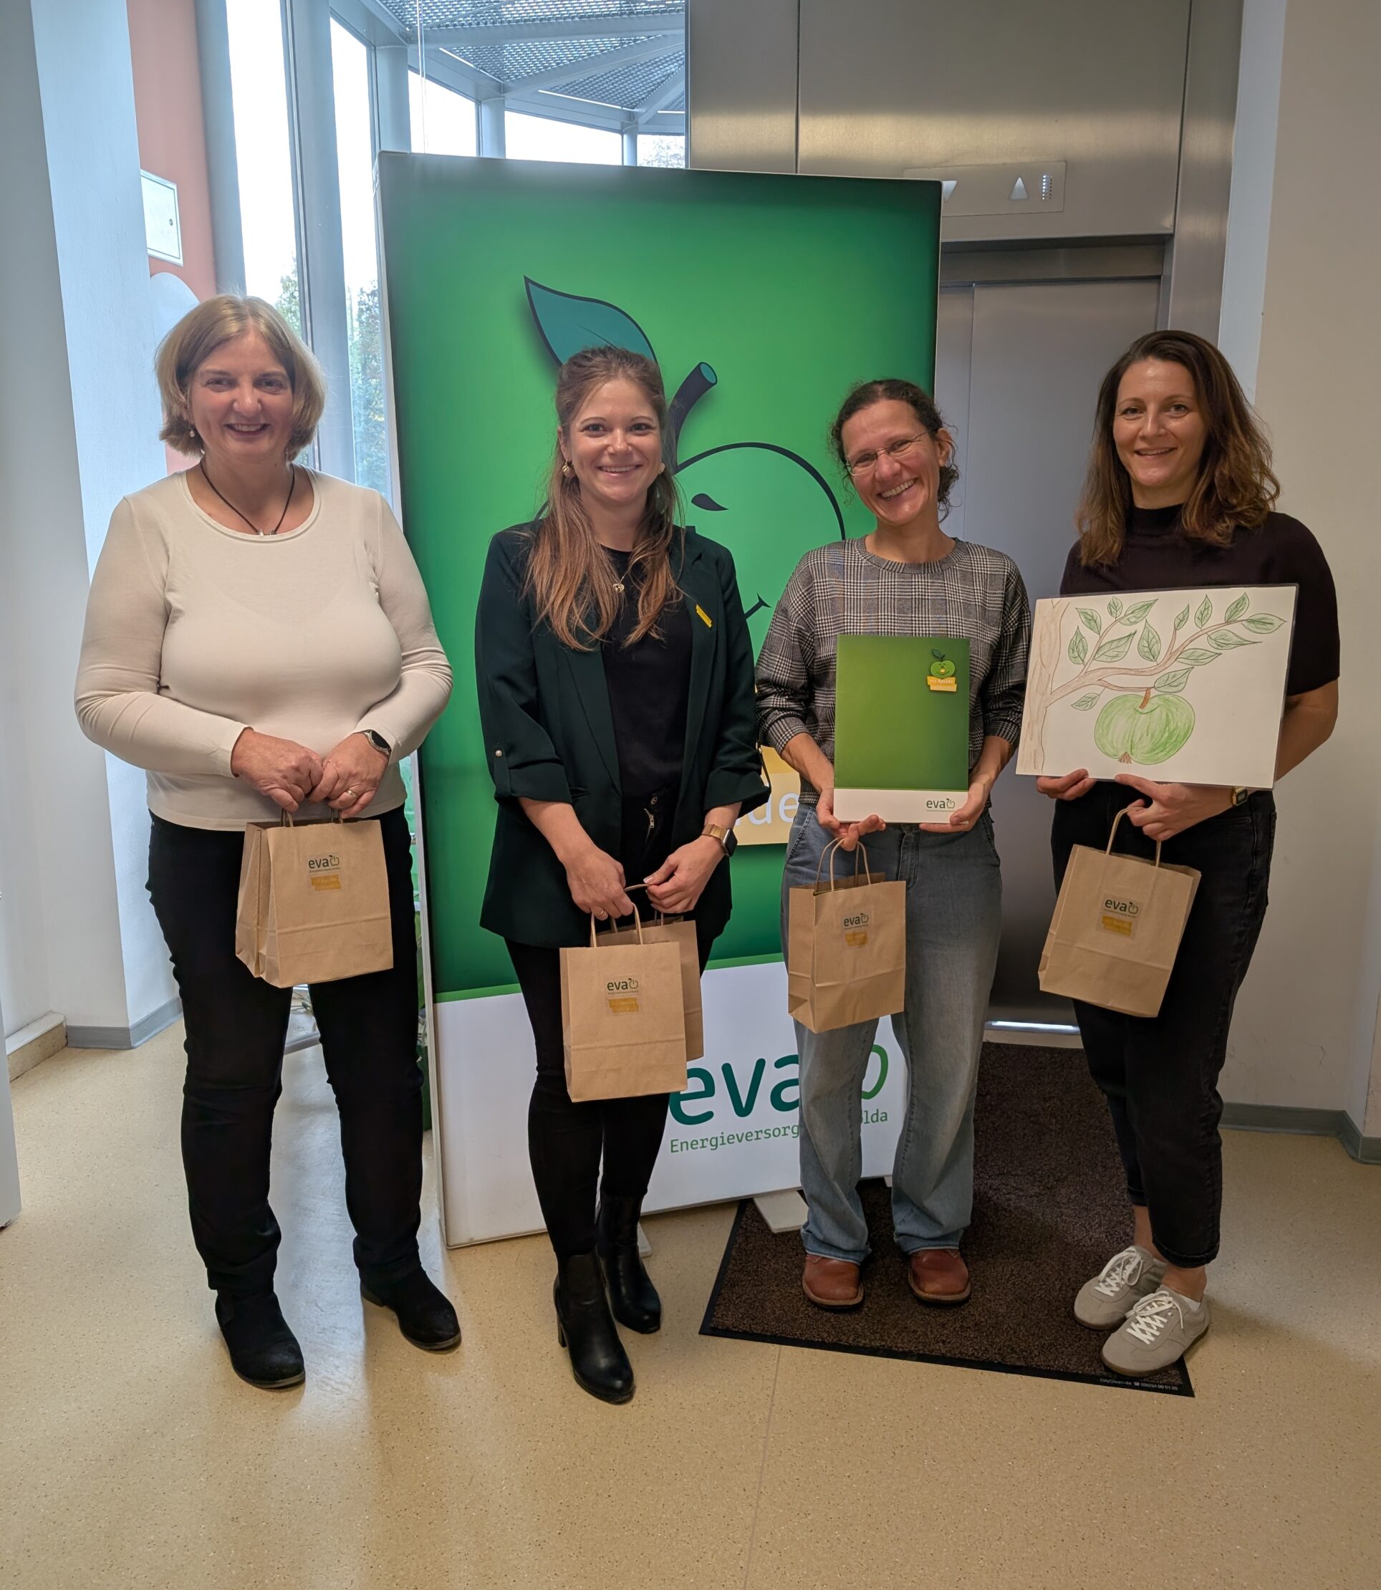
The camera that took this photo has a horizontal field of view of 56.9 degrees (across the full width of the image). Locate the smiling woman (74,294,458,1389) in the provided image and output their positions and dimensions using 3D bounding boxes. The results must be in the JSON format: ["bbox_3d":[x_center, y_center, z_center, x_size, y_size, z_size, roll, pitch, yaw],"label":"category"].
[{"bbox_3d":[-0.674,0.107,2.092,0.600,1.760,0.420,-6,13,-26],"label":"smiling woman"}]

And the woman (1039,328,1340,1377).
[{"bbox_3d":[0.811,0.124,2.112,0.500,1.705,0.410,8,14,35],"label":"woman"}]

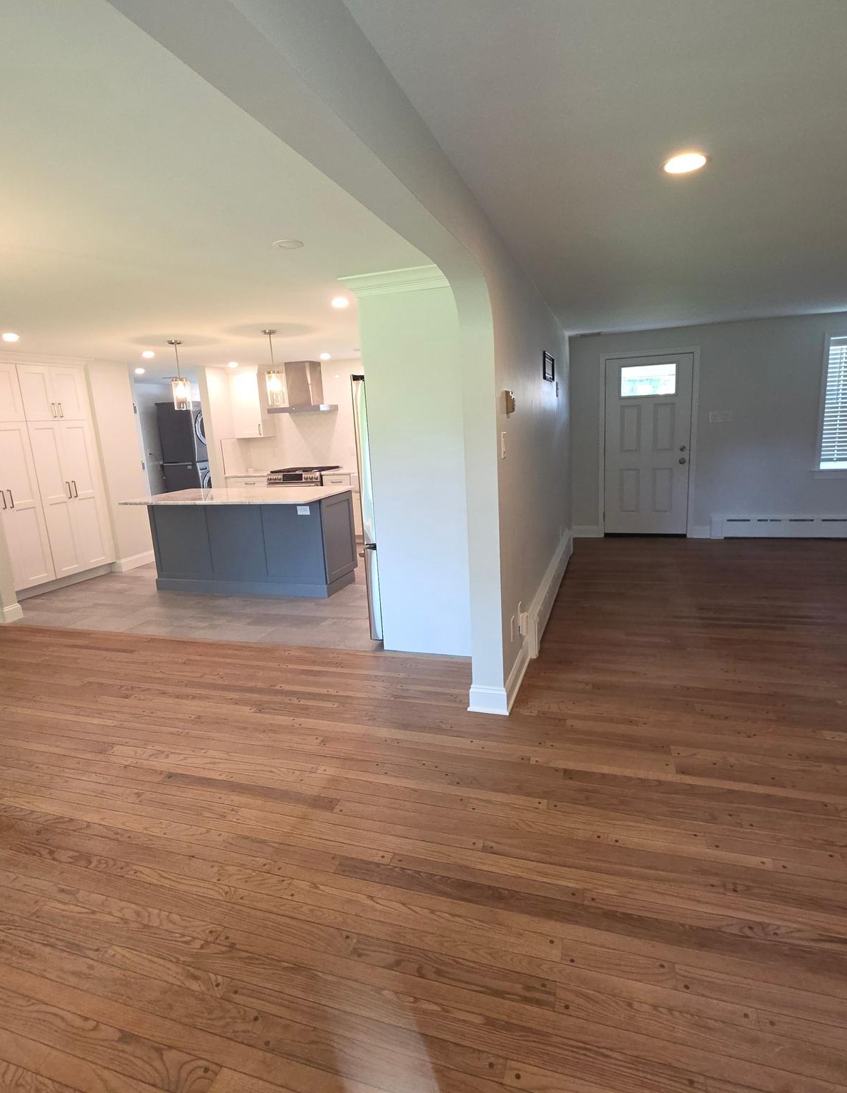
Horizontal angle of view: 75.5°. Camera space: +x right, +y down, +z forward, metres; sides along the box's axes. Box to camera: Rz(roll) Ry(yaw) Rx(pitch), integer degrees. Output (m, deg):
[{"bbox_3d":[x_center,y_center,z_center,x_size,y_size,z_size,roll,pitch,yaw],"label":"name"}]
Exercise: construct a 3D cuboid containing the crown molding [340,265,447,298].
[{"bbox_3d":[-0.118,-1.493,3.070,0.780,0.100,0.080,1,13,20],"label":"crown molding"}]

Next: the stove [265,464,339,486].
[{"bbox_3d":[-1.547,-0.519,7.409,0.750,0.960,0.650,1,13,20],"label":"stove"}]

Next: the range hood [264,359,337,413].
[{"bbox_3d":[-1.595,-2.071,7.159,0.750,0.660,0.500,1,13,20],"label":"range hood"}]

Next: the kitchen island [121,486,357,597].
[{"bbox_3d":[-1.745,-0.037,5.301,1.990,0.910,0.960,1,13,20],"label":"kitchen island"}]

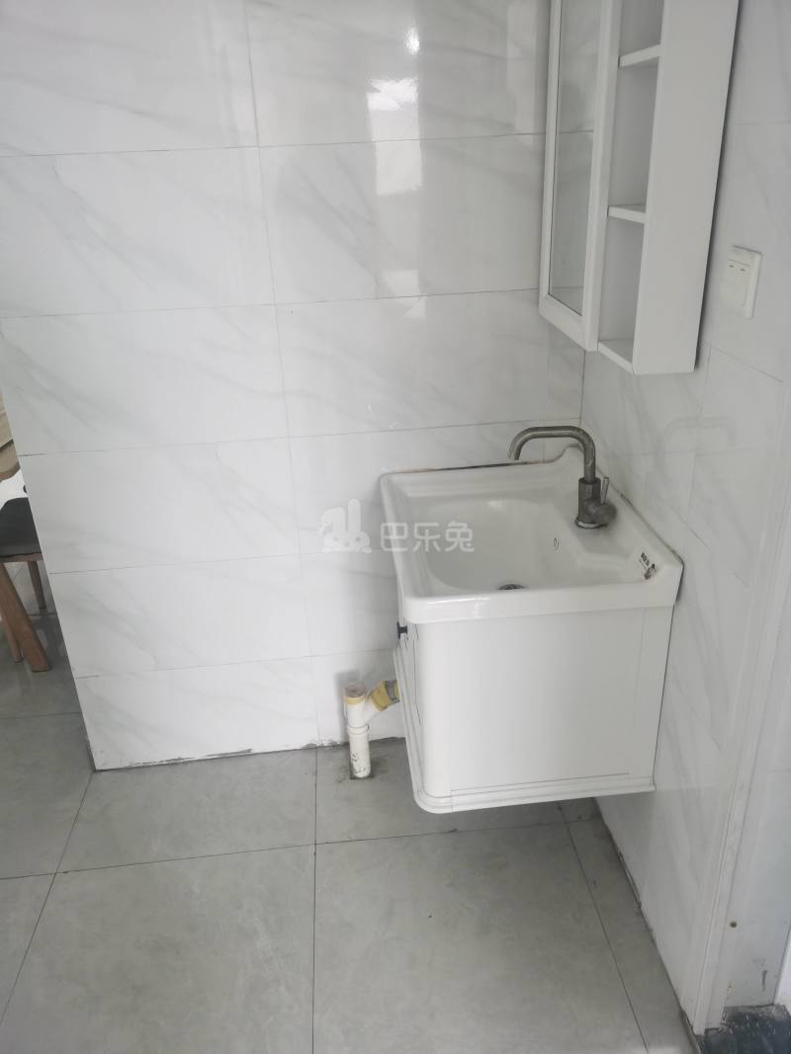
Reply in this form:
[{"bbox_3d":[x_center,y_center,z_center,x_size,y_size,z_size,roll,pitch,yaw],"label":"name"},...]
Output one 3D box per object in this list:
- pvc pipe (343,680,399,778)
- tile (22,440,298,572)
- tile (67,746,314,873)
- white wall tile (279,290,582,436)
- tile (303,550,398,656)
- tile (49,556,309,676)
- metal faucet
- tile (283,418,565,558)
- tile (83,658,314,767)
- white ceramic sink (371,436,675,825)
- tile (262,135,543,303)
[{"bbox_3d":[-0.061,0.520,2.107,0.145,0.280,0.060,-4,25,-3],"label":"pvc pipe"},{"bbox_3d":[-0.539,-0.048,1.930,0.606,0.302,0.010,-4,25,-3],"label":"tile"},{"bbox_3d":[-0.501,0.708,2.085,0.600,0.010,0.350,-4,25,-3],"label":"tile"},{"bbox_3d":[0.069,-0.366,1.838,0.640,0.302,0.010,-4,25,-3],"label":"white wall tile"},{"bbox_3d":[0.074,0.178,2.088,0.600,0.297,0.010,-4,25,-4],"label":"tile"},{"bbox_3d":[-0.526,0.225,2.058,0.606,0.302,0.010,-4,25,-3],"label":"tile"},{"bbox_3d":[0.331,-0.097,1.637,0.212,0.210,0.066,-2,25,1],"label":"metal faucet"},{"bbox_3d":[0.062,-0.091,1.961,0.600,0.300,0.010,-4,25,-4],"label":"tile"},{"bbox_3d":[-0.514,0.495,2.184,0.606,0.294,0.010,-4,25,-3],"label":"tile"},{"bbox_3d":[0.234,0.181,1.764,0.479,0.508,0.605,-4,25,-4],"label":"white ceramic sink"},{"bbox_3d":[0.039,-0.638,1.709,0.605,0.302,0.010,-4,25,-3],"label":"tile"}]

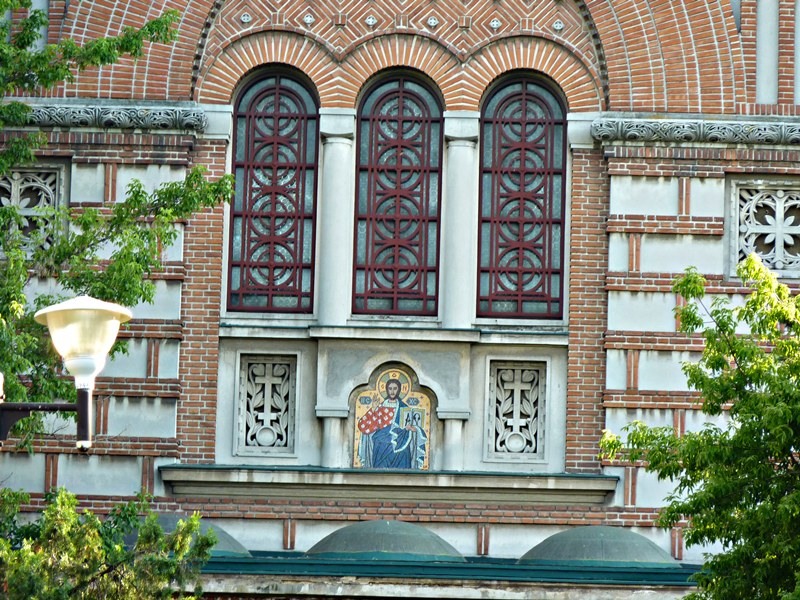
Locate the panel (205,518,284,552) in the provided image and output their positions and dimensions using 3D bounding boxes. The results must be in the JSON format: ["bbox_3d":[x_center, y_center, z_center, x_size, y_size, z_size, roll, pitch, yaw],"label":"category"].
[{"bbox_3d":[-1.880,2.838,54.580,0.988,0.415,0.060,1,-9,1],"label":"panel"}]

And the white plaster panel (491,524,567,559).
[{"bbox_3d":[1.615,2.977,55.411,1.014,0.431,0.060,1,-11,2],"label":"white plaster panel"}]

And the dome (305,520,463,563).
[{"bbox_3d":[-0.159,2.872,53.424,1.920,0.550,1.800,1,-9,1],"label":"dome"}]

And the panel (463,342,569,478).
[{"bbox_3d":[1.407,1.328,54.938,1.213,1.597,0.130,1,-9,1],"label":"panel"}]

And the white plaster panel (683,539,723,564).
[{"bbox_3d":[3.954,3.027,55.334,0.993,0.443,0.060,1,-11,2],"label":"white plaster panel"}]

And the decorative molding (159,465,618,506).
[{"bbox_3d":[-0.141,2.281,55.392,5.575,0.340,0.380,1,-11,2],"label":"decorative molding"}]

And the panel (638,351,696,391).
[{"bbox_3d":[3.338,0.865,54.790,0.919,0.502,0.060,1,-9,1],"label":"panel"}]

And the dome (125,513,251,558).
[{"bbox_3d":[-2.739,2.835,54.311,1.958,0.580,1.920,1,-11,2],"label":"dome"}]

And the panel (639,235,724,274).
[{"bbox_3d":[3.486,-0.551,56.036,1.034,0.492,0.060,1,-11,2],"label":"panel"}]

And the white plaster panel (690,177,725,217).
[{"bbox_3d":[3.408,-1.133,50.274,0.369,0.430,0.050,1,-10,2],"label":"white plaster panel"}]

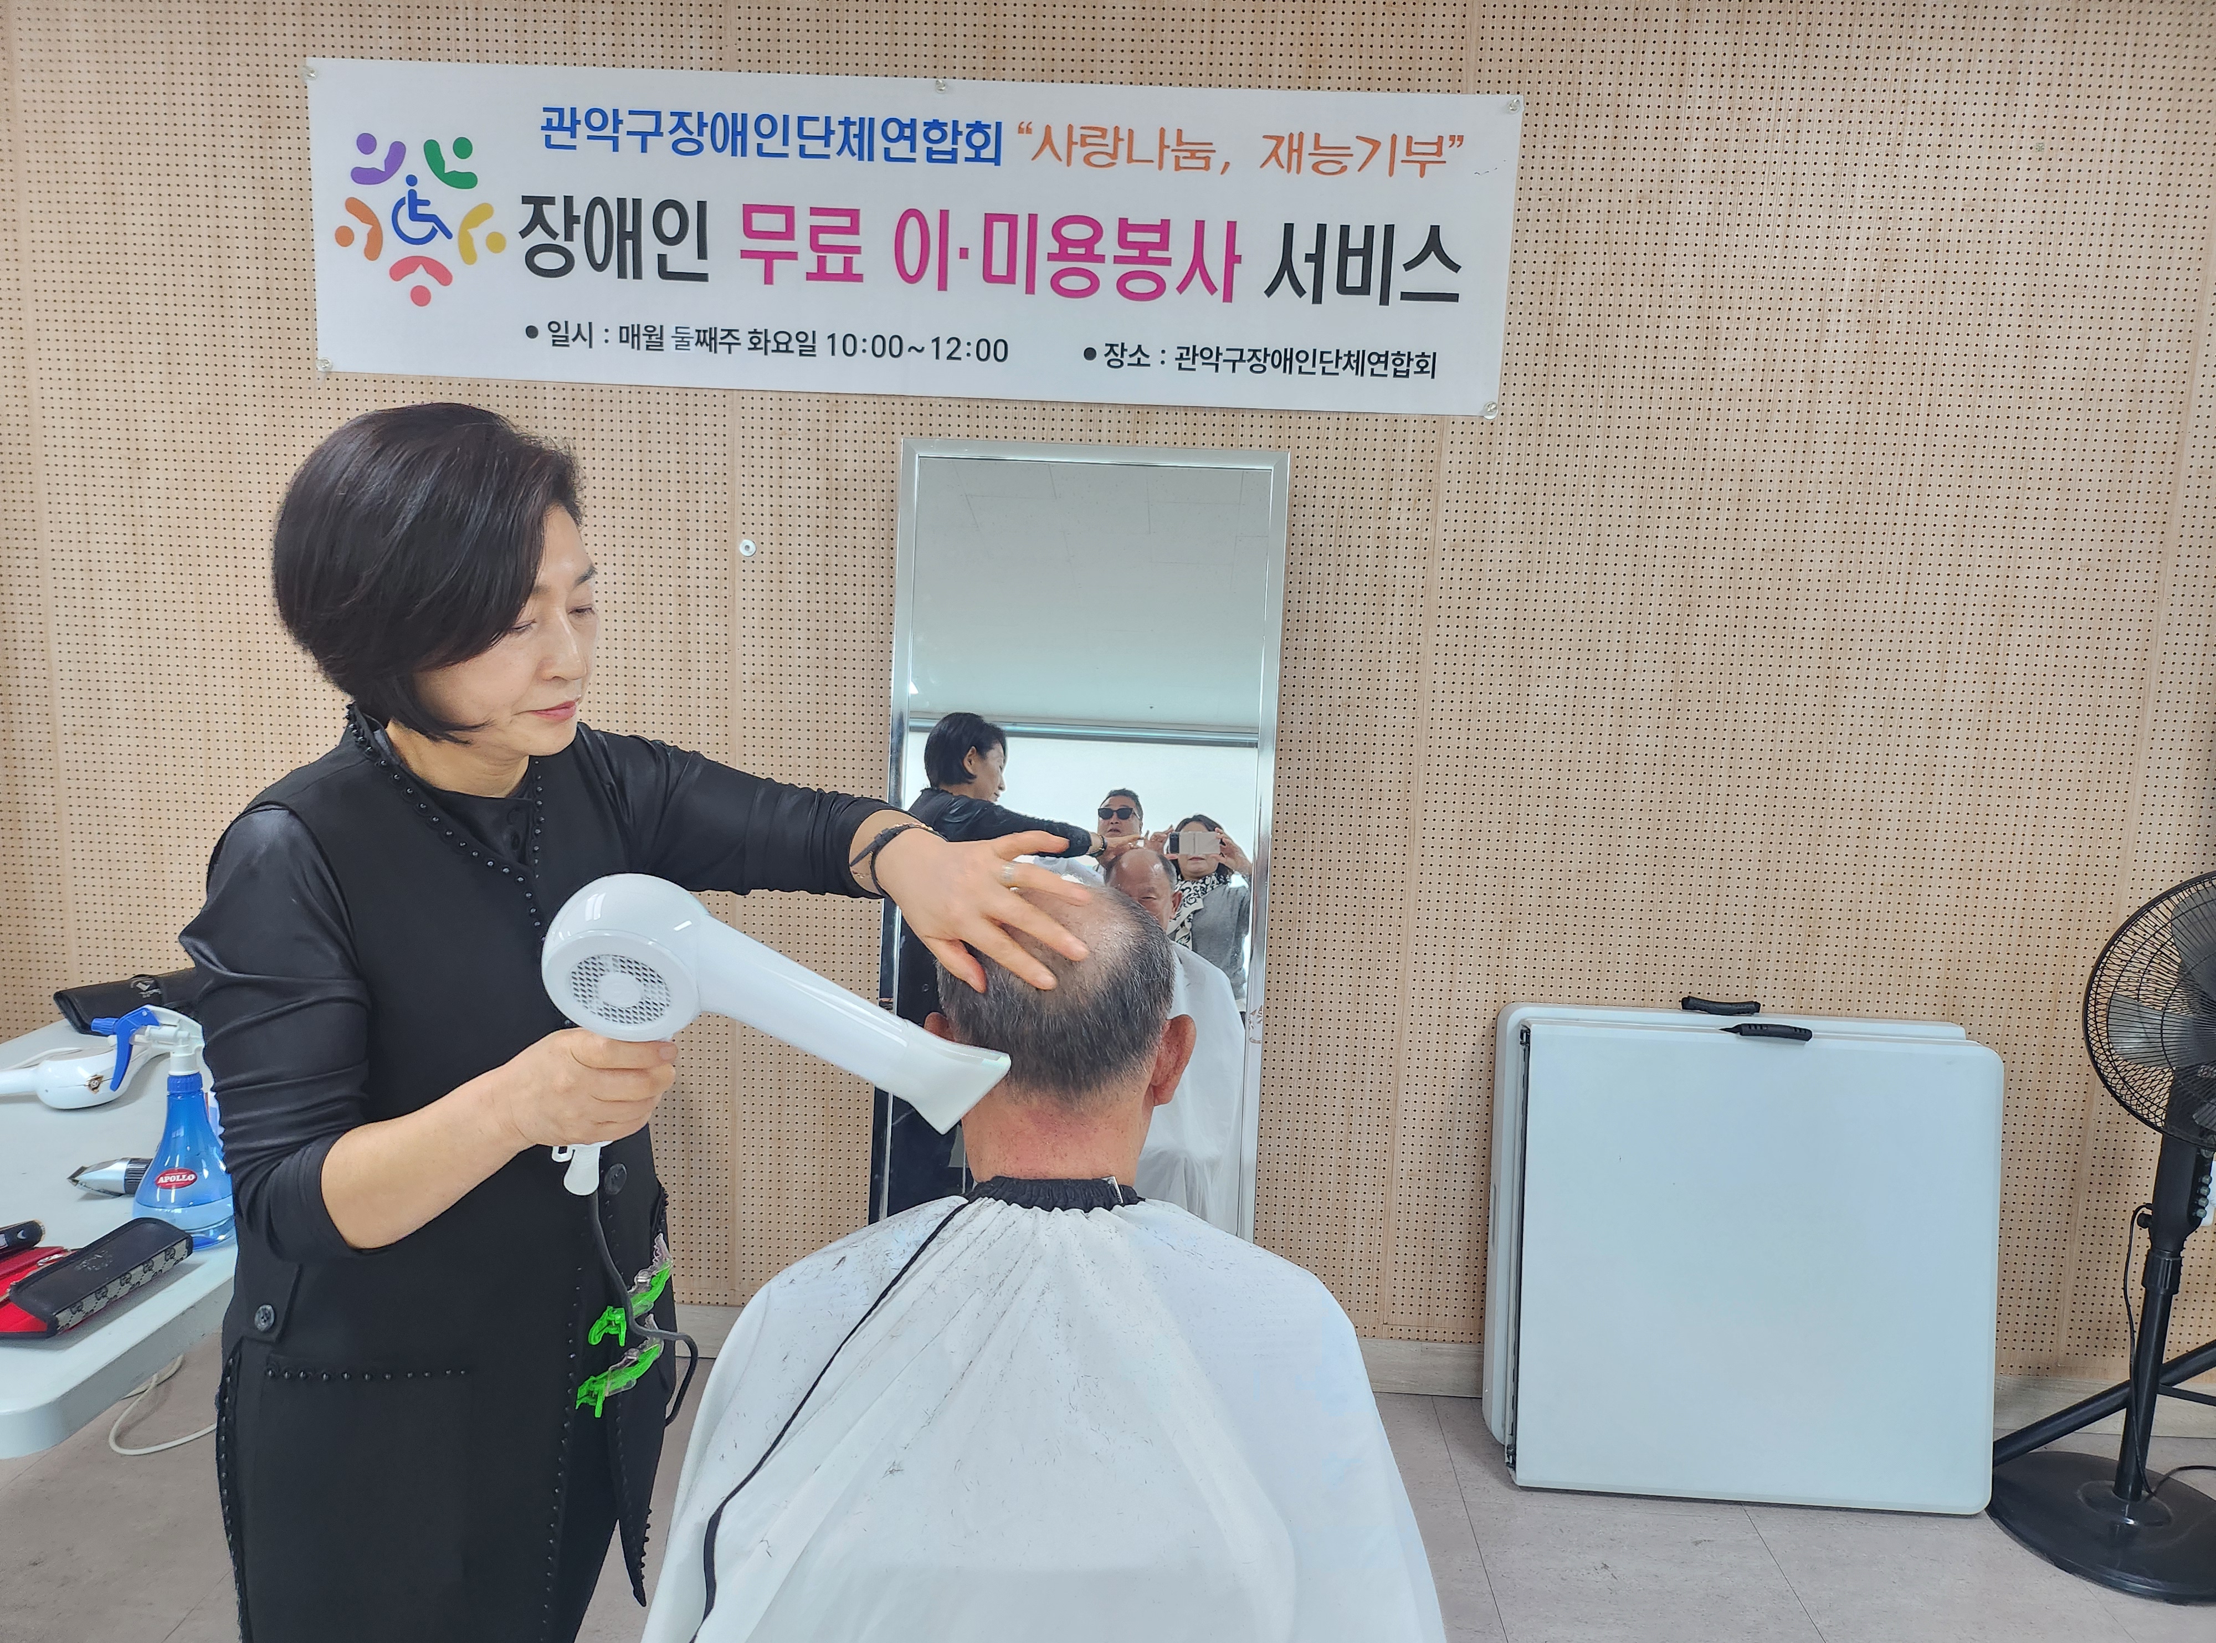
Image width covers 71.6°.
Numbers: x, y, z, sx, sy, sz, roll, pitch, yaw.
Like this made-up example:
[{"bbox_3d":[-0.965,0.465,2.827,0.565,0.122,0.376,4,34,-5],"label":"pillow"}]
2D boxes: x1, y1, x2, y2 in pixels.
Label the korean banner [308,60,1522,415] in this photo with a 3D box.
[{"bbox_3d":[-0.337,-0.971,2.554,2.000,0.500,0.010,2,9,2],"label":"korean banner"}]

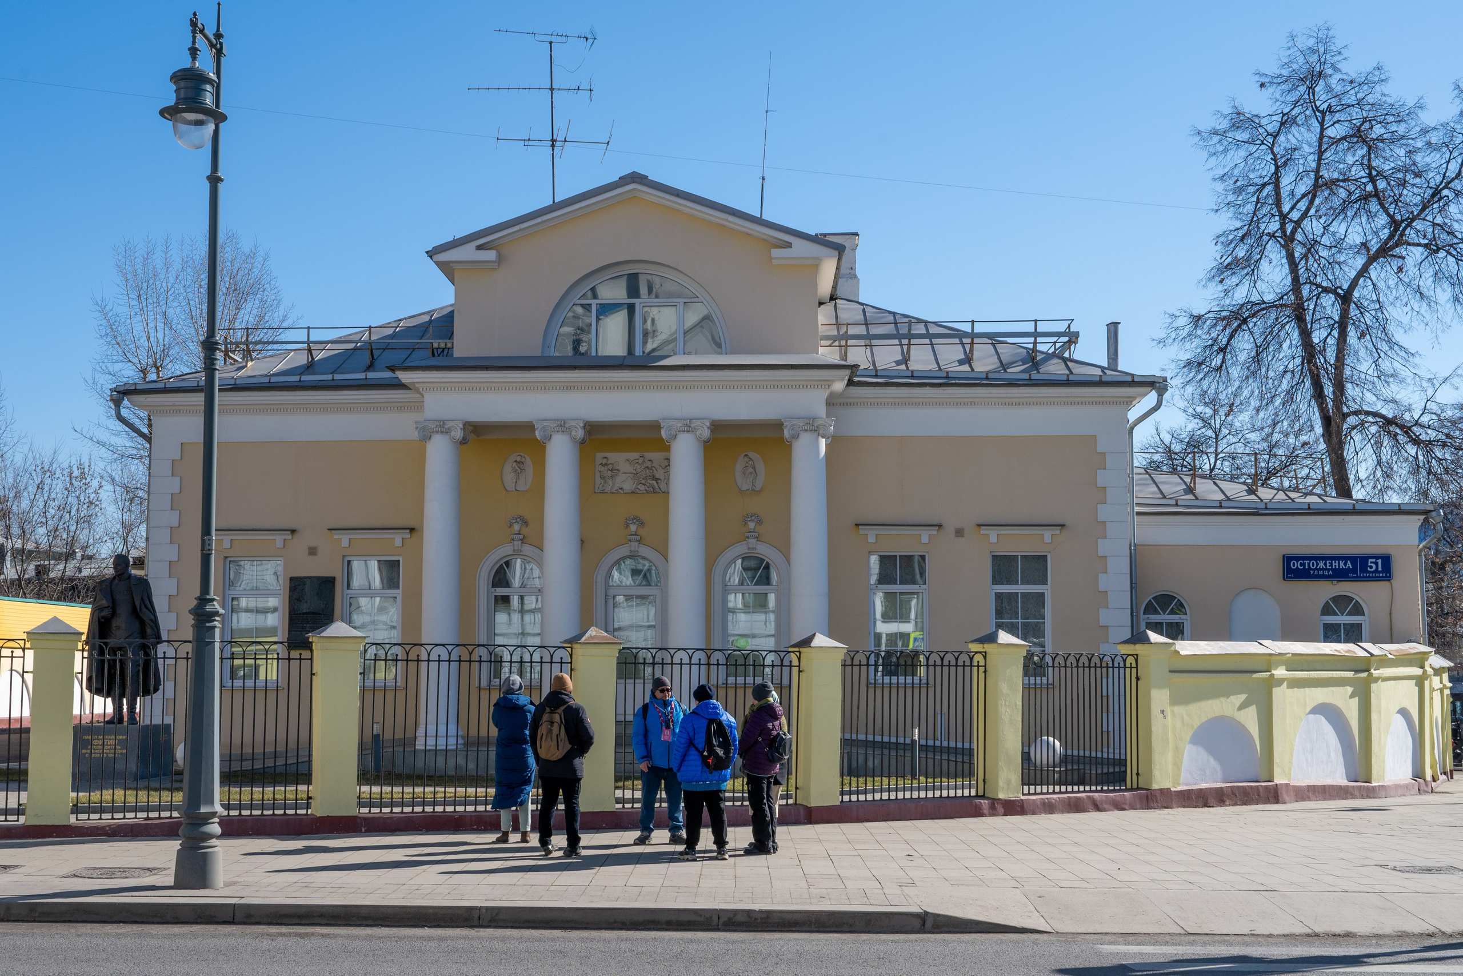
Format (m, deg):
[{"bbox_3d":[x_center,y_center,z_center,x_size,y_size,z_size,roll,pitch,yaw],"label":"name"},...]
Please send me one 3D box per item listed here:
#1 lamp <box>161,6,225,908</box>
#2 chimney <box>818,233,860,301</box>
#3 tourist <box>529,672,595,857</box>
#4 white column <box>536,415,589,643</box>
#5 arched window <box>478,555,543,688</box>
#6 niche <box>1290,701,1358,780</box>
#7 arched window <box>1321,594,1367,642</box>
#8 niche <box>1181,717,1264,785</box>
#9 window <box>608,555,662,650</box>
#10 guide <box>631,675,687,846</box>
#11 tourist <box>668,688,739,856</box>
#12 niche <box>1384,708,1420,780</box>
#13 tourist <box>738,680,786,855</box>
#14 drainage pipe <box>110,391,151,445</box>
[{"bbox_3d":[-4.414,-0.467,11.654,0.540,7.402,0.900,0,-5,6],"label":"lamp"},{"bbox_3d":[2.251,-4.511,29.800,0.860,1.600,0.850,0,-4,2],"label":"chimney"},{"bbox_3d":[-1.661,2.692,13.918,0.580,1.749,0.480,-2,-5,24],"label":"tourist"},{"bbox_3d":[-2.938,1.665,24.700,0.860,5.630,0.860,0,-5,2],"label":"white column"},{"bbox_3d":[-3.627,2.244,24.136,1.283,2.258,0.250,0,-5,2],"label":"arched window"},{"bbox_3d":[8.538,3.653,20.450,1.270,1.137,0.140,2,-5,-25],"label":"niche"},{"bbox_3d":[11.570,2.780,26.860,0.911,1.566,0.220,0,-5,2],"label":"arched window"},{"bbox_3d":[6.736,3.596,19.561,1.520,0.947,0.150,3,-6,-30],"label":"niche"},{"bbox_3d":[-1.776,2.438,26.000,1.020,2.432,0.200,0,-5,2],"label":"window"},{"bbox_3d":[-0.733,2.784,14.600,0.600,1.730,0.420,2,-5,-21],"label":"guide"},{"bbox_3d":[-0.255,2.689,13.500,0.620,1.670,0.480,2,-5,-26],"label":"tourist"},{"bbox_3d":[10.015,3.821,21.248,0.170,1.062,1.250,-5,-7,45],"label":"niche"},{"bbox_3d":[0.309,2.745,14.000,0.340,1.688,0.500,-2,-5,25],"label":"tourist"},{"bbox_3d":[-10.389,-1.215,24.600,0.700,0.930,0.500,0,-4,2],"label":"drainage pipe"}]

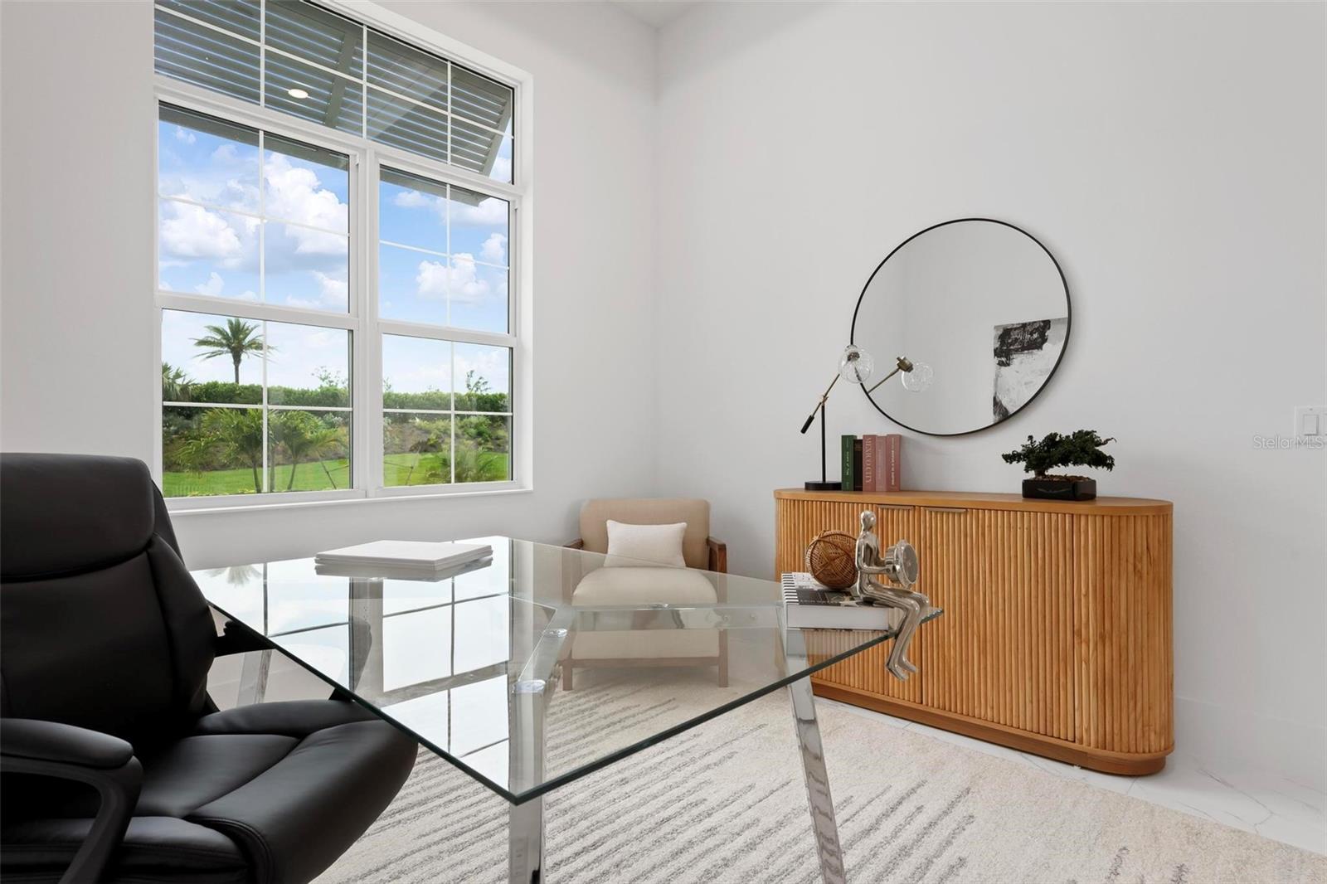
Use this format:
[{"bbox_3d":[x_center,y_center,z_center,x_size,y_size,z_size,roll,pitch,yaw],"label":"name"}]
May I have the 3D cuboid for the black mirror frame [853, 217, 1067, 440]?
[{"bbox_3d":[1.238,-0.487,2.858,0.030,0.920,0.920,0,-1,-45],"label":"black mirror frame"}]

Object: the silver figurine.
[{"bbox_3d":[0.379,0.247,1.100,0.130,0.264,0.088,-1,0,41],"label":"silver figurine"}]

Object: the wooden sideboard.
[{"bbox_3d":[1.109,0.633,2.641,1.475,0.848,0.450,-1,-1,44],"label":"wooden sideboard"}]

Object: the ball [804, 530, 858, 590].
[{"bbox_3d":[0.311,0.214,1.202,0.107,0.107,0.107,-1,0,0],"label":"ball"}]

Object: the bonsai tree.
[{"bbox_3d":[1.410,0.042,2.380,0.200,0.165,0.370,0,0,-40],"label":"bonsai tree"}]

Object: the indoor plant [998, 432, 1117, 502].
[{"bbox_3d":[1.410,0.083,2.380,0.200,0.246,0.370,0,0,-40],"label":"indoor plant"}]

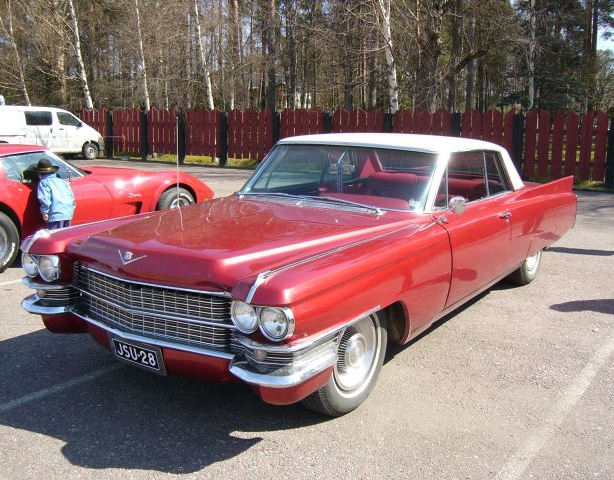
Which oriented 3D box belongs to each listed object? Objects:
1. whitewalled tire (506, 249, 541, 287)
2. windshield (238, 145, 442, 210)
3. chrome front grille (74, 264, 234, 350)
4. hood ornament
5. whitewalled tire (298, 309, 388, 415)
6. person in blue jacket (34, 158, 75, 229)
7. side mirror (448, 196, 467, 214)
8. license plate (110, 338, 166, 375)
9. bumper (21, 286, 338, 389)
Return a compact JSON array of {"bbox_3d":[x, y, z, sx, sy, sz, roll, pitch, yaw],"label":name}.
[{"bbox_3d":[2.061,0.071,6.132,0.200,0.700,0.700,8,14,34],"label":"whitewalled tire"},{"bbox_3d":[0.197,-0.470,4.630,1.520,0.150,0.560,8,57,34],"label":"windshield"},{"bbox_3d":[-0.841,0.336,3.269,1.200,0.300,0.190,8,14,34],"label":"chrome front grille"},{"bbox_3d":[-0.872,0.092,3.170,0.200,0.060,0.060,8,14,34],"label":"hood ornament"},{"bbox_3d":[0.191,0.580,3.474,0.200,0.700,0.700,8,14,34],"label":"whitewalled tire"},{"bbox_3d":[-2.539,-0.282,6.579,0.340,1.100,0.360,11,15,42],"label":"person in blue jacket"},{"bbox_3d":[0.972,-0.227,4.157,0.120,0.120,0.070,8,14,34],"label":"side mirror"},{"bbox_3d":[-0.861,0.589,3.294,0.370,0.120,0.030,8,14,34],"label":"license plate"},{"bbox_3d":[-0.805,0.419,3.340,1.970,0.180,0.420,8,14,34],"label":"bumper"}]

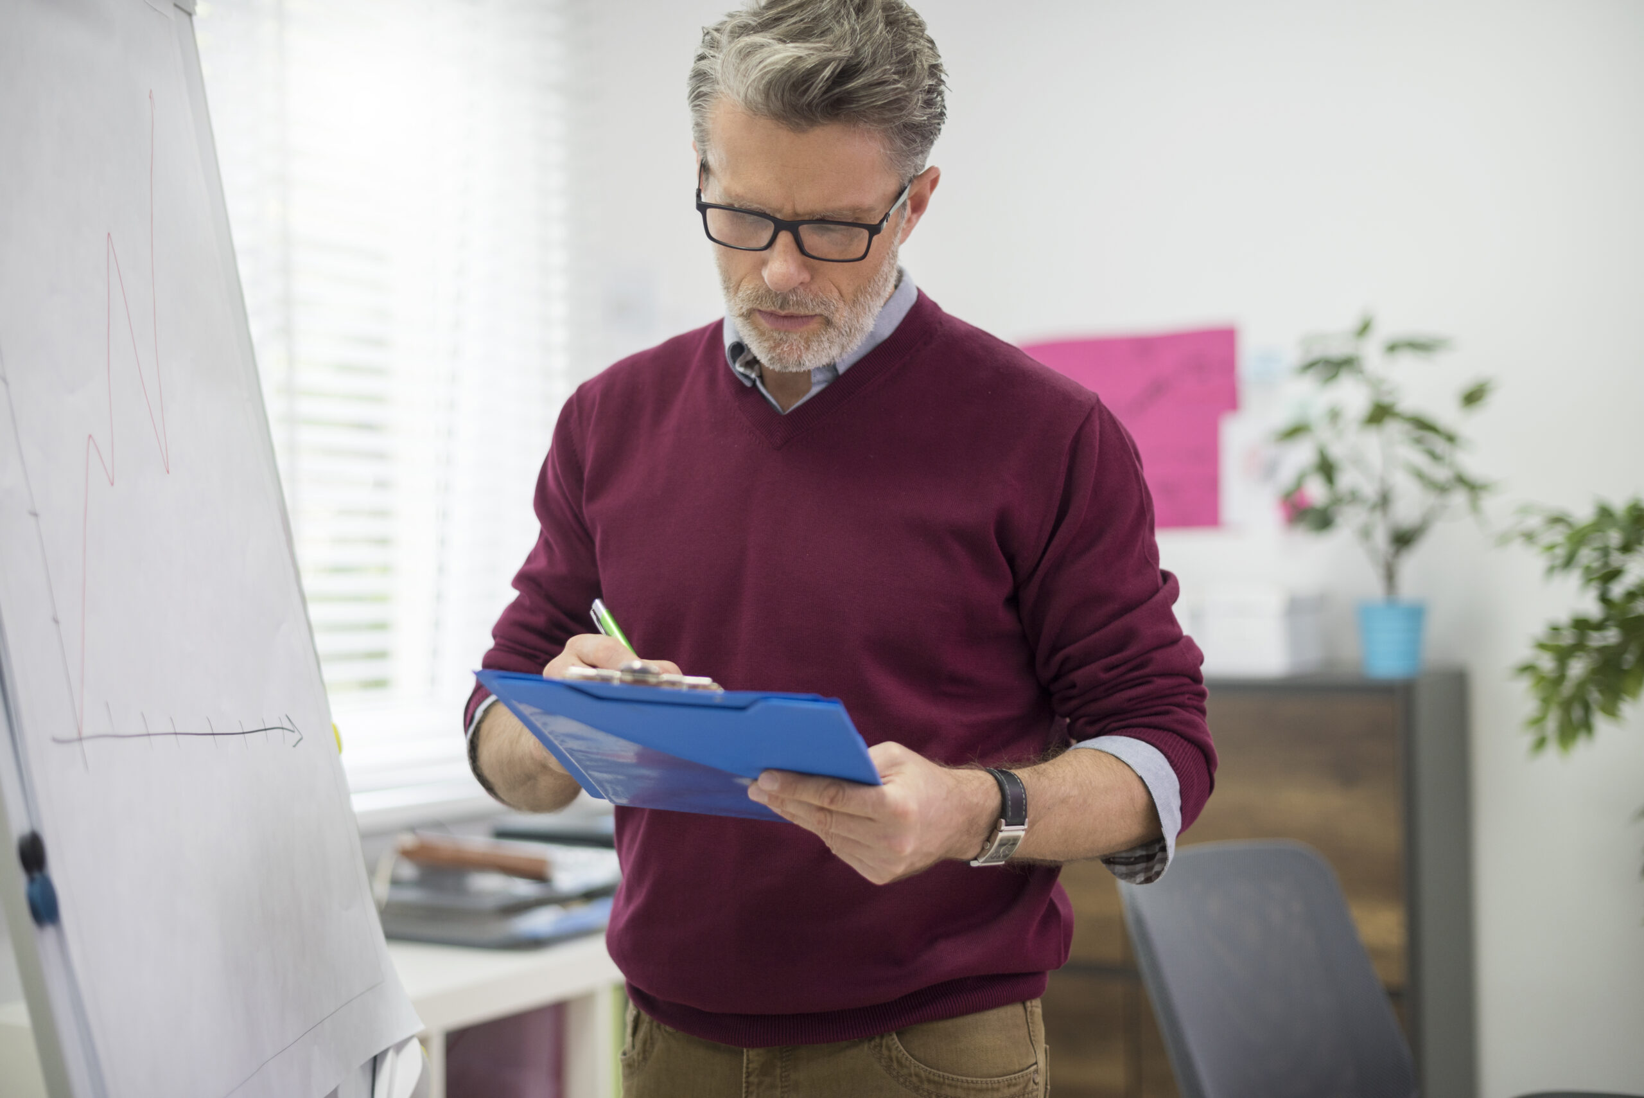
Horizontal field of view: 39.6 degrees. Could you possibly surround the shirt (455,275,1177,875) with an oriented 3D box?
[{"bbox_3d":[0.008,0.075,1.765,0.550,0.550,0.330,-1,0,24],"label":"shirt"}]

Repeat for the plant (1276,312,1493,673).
[{"bbox_3d":[0.861,-0.080,3.500,0.335,0.550,0.320,-1,-2,24],"label":"plant"}]

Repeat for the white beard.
[{"bbox_3d":[-0.008,-0.180,1.685,0.138,0.088,0.100,8,26,8],"label":"white beard"}]

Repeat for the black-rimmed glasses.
[{"bbox_3d":[-0.010,-0.254,1.682,0.140,0.043,0.140,8,26,8],"label":"black-rimmed glasses"}]

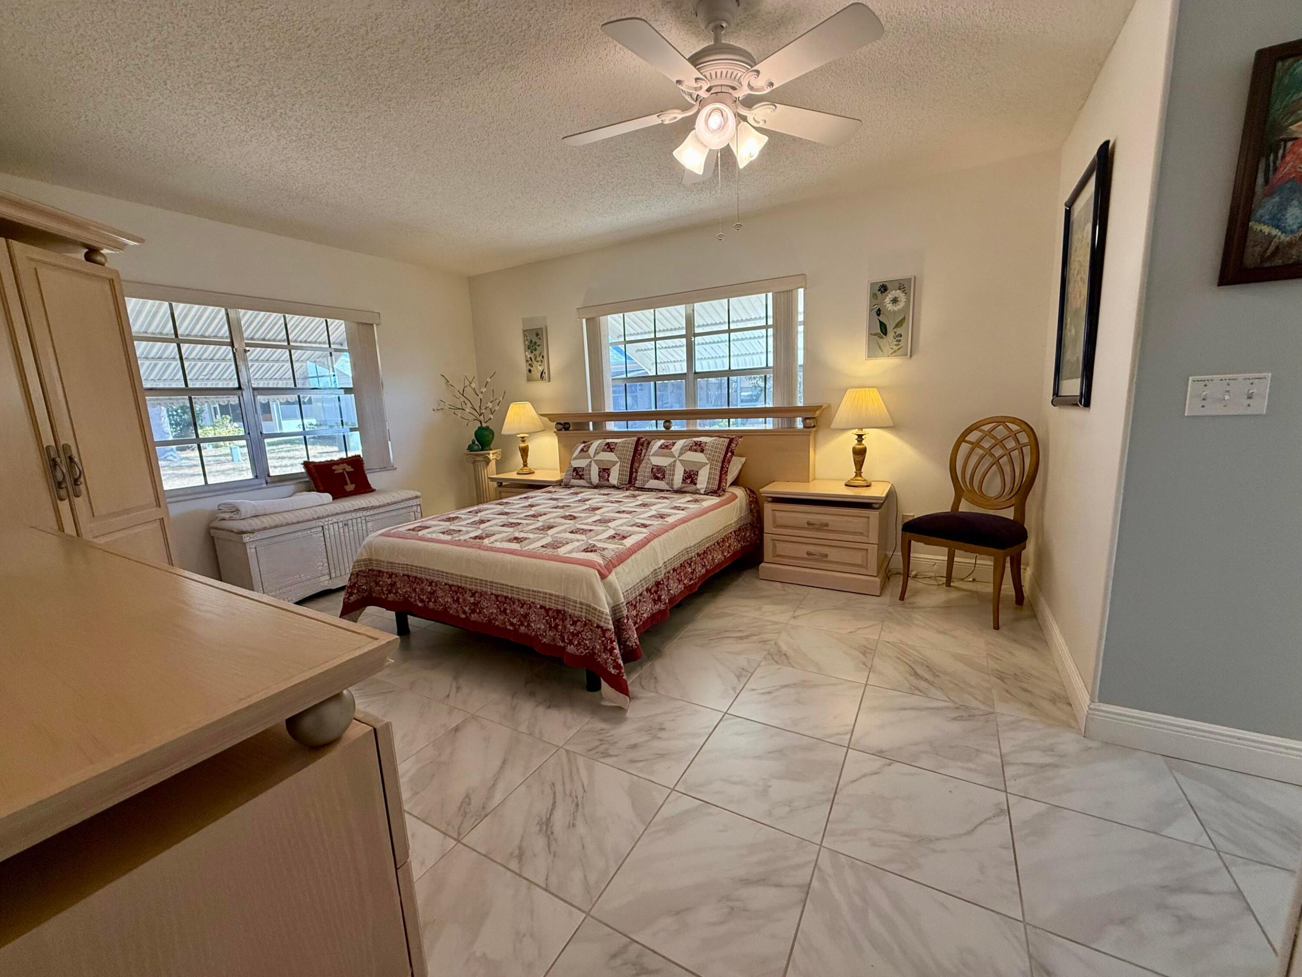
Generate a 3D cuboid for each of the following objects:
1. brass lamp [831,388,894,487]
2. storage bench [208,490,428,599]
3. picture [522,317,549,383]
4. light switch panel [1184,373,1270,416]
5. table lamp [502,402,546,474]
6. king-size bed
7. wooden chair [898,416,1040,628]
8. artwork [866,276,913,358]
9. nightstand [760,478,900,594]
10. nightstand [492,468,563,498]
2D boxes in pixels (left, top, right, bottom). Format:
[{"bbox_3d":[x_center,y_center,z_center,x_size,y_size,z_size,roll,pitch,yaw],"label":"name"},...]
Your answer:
[{"bbox_3d":[1.333,-0.318,3.351,0.376,0.618,0.376,3,11,30],"label":"brass lamp"},{"bbox_3d":[-2.257,0.389,3.729,0.421,0.575,1.200,3,11,30],"label":"storage bench"},{"bbox_3d":[-1.039,-1.209,4.762,0.267,0.478,0.032,3,11,30],"label":"picture"},{"bbox_3d":[1.667,-0.269,1.522,0.165,0.115,0.016,3,11,30],"label":"light switch panel"},{"bbox_3d":[-1.135,-0.448,4.681,0.381,0.614,0.381,3,11,30],"label":"table lamp"},{"bbox_3d":[-0.349,0.108,3.317,2.401,1.121,2.206,3,11,30],"label":"king-size bed"},{"bbox_3d":[1.783,0.140,2.900,0.544,1.035,0.539,-9,12,-33],"label":"wooden chair"},{"bbox_3d":[1.495,-1.071,3.320,0.267,0.482,0.032,3,11,30],"label":"artwork"},{"bbox_3d":[1.145,0.289,3.459,0.752,0.600,0.512,3,11,30],"label":"nightstand"},{"bbox_3d":[-0.944,0.167,4.645,0.752,0.600,0.512,3,11,30],"label":"nightstand"}]

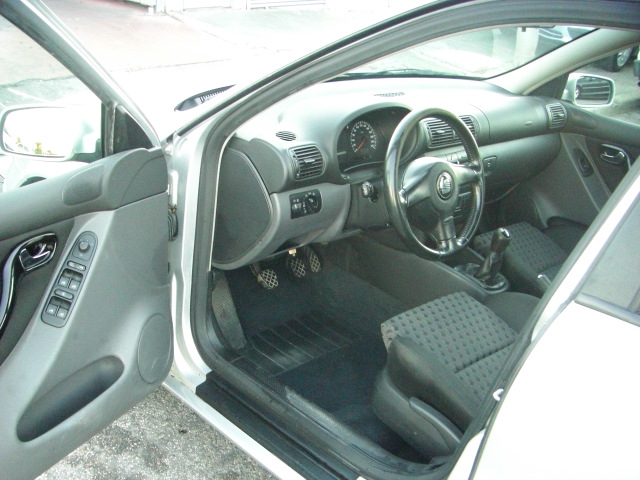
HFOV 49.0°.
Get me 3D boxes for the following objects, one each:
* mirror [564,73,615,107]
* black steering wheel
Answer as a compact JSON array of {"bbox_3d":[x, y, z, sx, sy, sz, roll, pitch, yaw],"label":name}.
[{"bbox_3d":[1.047,-0.587,2.740,0.190,0.130,0.095,-4,21,-17],"label":"mirror"},{"bbox_3d":[0.283,-0.138,1.763,0.375,0.375,0.100,-16,9,-40],"label":"black steering wheel"}]

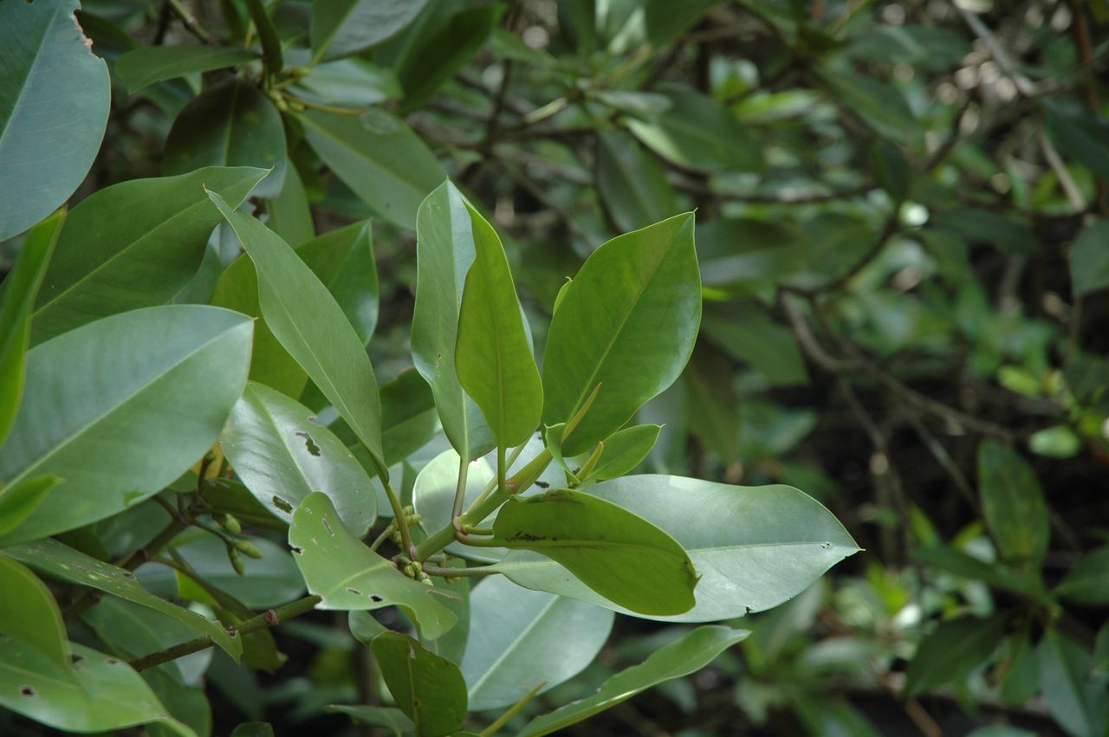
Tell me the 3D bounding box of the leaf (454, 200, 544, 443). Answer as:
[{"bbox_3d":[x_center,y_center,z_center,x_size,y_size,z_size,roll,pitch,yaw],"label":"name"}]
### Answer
[{"bbox_3d":[-0.018,-0.015,1.080,0.036,0.083,0.016,-11,-7,35],"label":"leaf"}]

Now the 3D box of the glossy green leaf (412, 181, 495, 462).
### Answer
[{"bbox_3d":[-0.034,-0.016,1.110,0.040,0.096,0.018,4,-11,-39],"label":"glossy green leaf"}]

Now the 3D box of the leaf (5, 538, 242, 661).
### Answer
[{"bbox_3d":[-0.140,0.074,1.040,0.093,0.014,0.036,27,21,6],"label":"leaf"}]

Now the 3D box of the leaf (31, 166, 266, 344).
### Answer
[{"bbox_3d":[-0.147,-0.040,1.140,0.108,0.048,0.015,-32,-23,-6],"label":"leaf"}]

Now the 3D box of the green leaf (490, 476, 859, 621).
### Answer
[{"bbox_3d":[0.041,0.062,1.110,0.125,0.020,0.055,-1,53,-6],"label":"green leaf"}]

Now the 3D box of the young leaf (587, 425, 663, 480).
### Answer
[{"bbox_3d":[0.023,0.029,1.090,0.034,0.006,0.017,-35,48,9],"label":"young leaf"}]

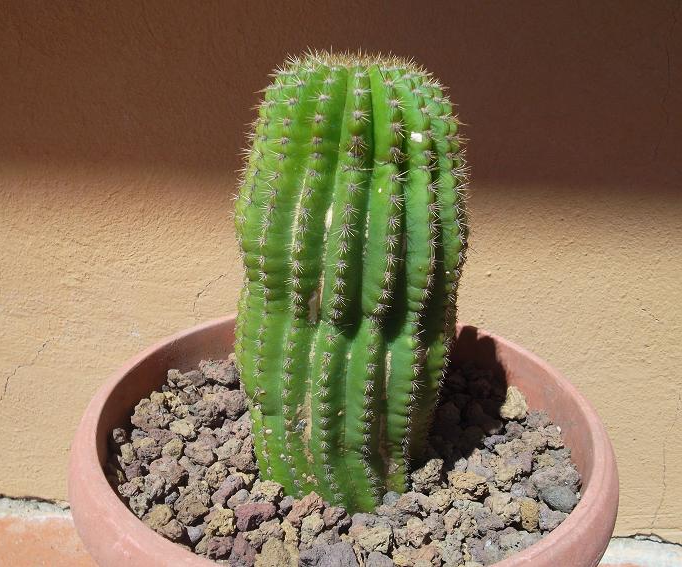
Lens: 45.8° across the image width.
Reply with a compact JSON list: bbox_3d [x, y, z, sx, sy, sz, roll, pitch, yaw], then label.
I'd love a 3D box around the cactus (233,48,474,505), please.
[{"bbox_3d":[0.006,-0.003,0.515,0.145,0.271,0.145,2,24,0],"label":"cactus"}]

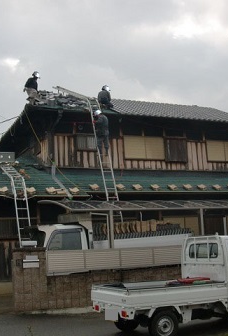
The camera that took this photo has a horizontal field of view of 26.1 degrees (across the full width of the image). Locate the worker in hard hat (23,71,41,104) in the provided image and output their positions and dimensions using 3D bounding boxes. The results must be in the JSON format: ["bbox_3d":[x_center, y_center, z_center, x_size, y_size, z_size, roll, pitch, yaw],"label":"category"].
[{"bbox_3d":[-2.796,-2.710,16.694,0.600,1.197,0.520,-2,-9,-2],"label":"worker in hard hat"}]

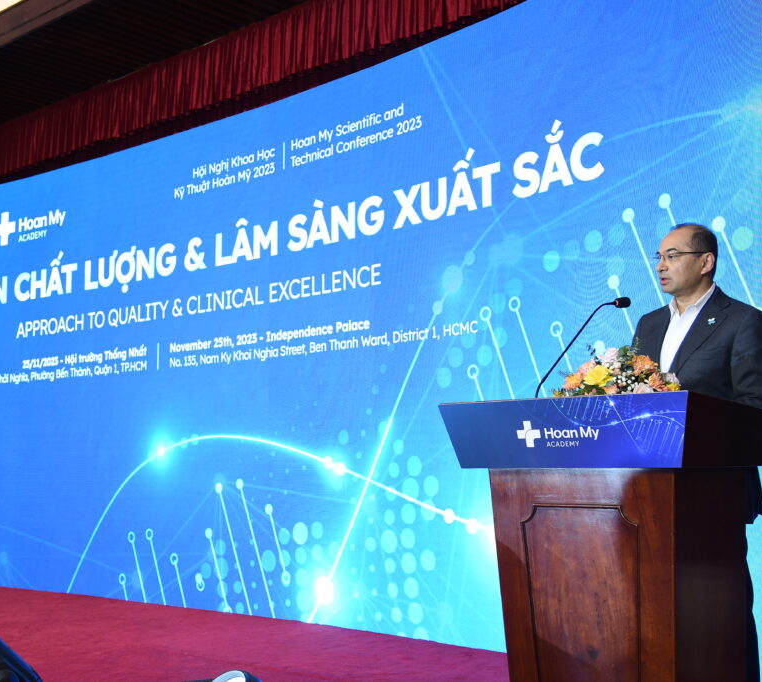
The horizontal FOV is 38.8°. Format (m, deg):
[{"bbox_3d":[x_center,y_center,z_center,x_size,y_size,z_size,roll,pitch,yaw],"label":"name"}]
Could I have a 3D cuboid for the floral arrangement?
[{"bbox_3d":[0.668,0.100,3.080,0.380,0.195,0.270,-7,-9,43],"label":"floral arrangement"}]

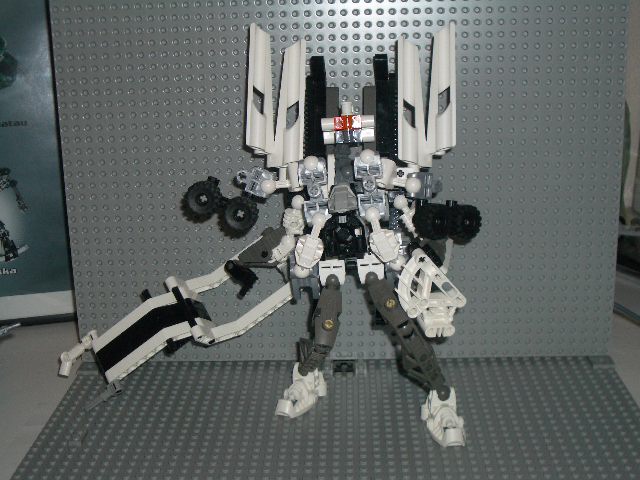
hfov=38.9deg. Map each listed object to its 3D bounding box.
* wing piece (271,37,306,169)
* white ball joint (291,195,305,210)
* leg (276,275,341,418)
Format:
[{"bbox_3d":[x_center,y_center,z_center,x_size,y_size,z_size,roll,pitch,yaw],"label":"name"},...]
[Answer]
[{"bbox_3d":[-0.018,-0.087,0.578,0.017,0.082,0.013,5,6,0],"label":"wing piece"},{"bbox_3d":[-0.014,-0.024,0.585,0.009,0.009,0.009,-1,16,2],"label":"white ball joint"},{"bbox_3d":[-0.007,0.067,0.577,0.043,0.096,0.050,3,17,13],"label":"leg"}]

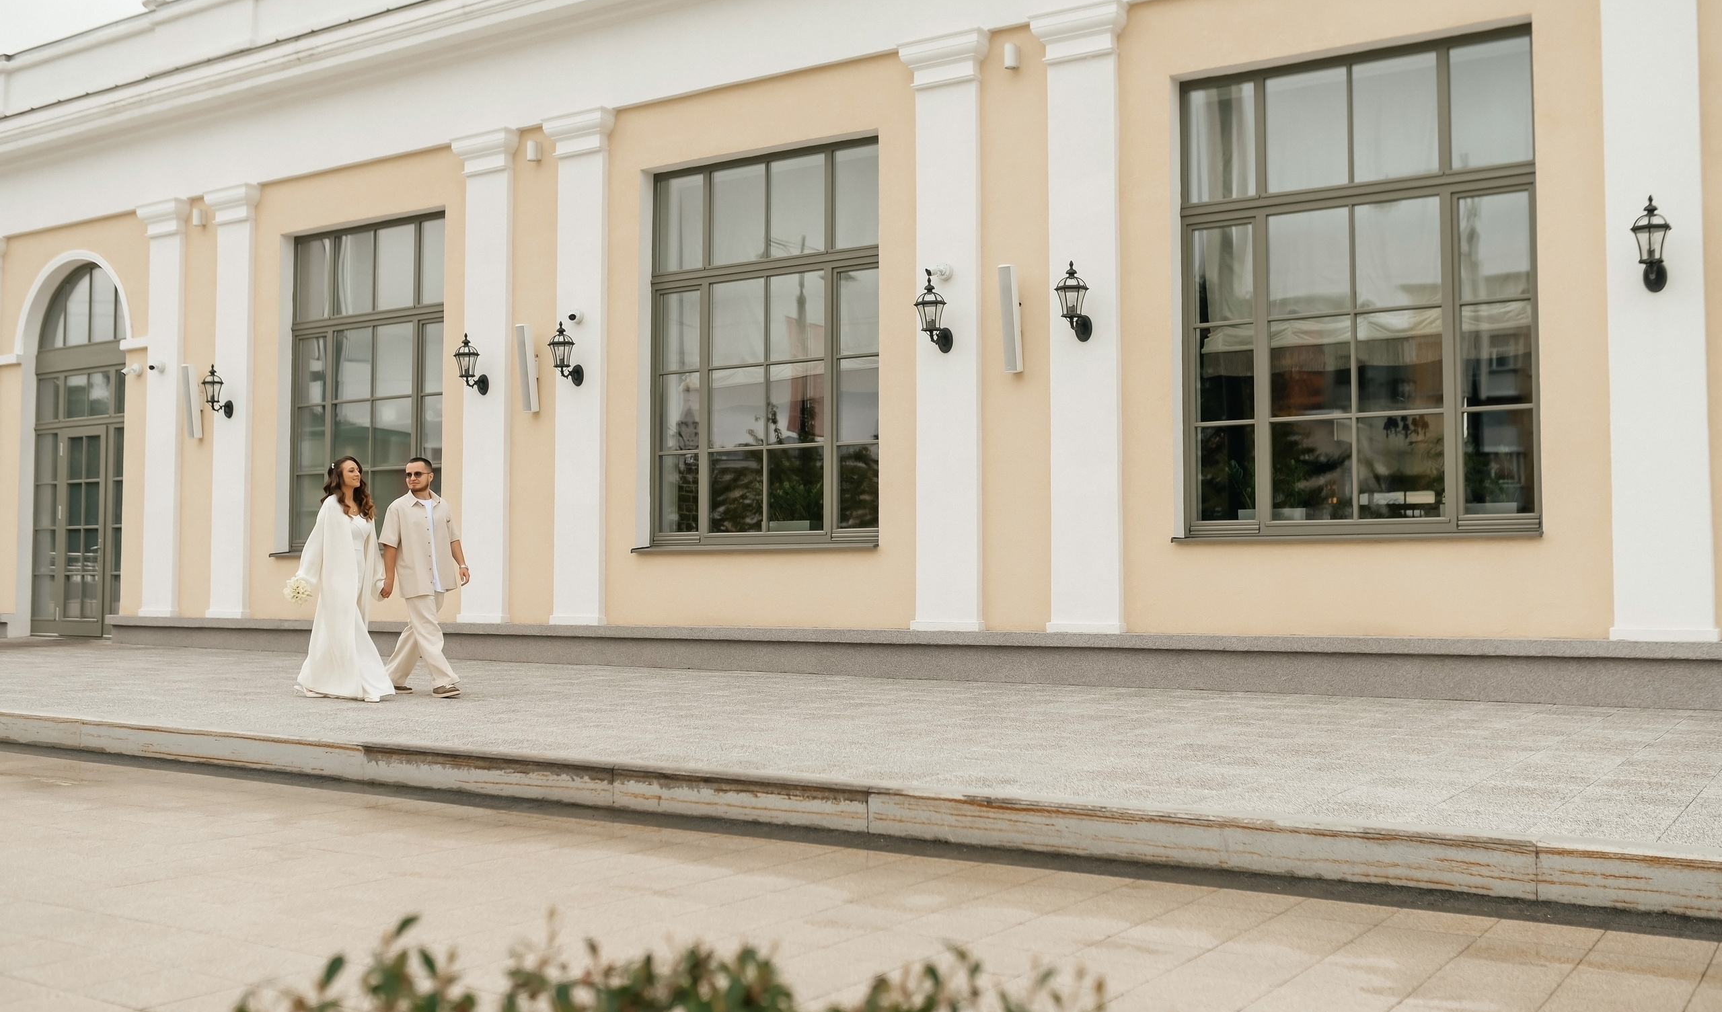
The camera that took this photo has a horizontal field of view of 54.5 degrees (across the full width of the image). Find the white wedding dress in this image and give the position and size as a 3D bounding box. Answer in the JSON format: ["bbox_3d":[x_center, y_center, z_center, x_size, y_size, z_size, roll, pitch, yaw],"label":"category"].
[{"bbox_3d":[-3.526,0.621,11.442,0.680,1.400,0.550,-2,-3,28],"label":"white wedding dress"}]

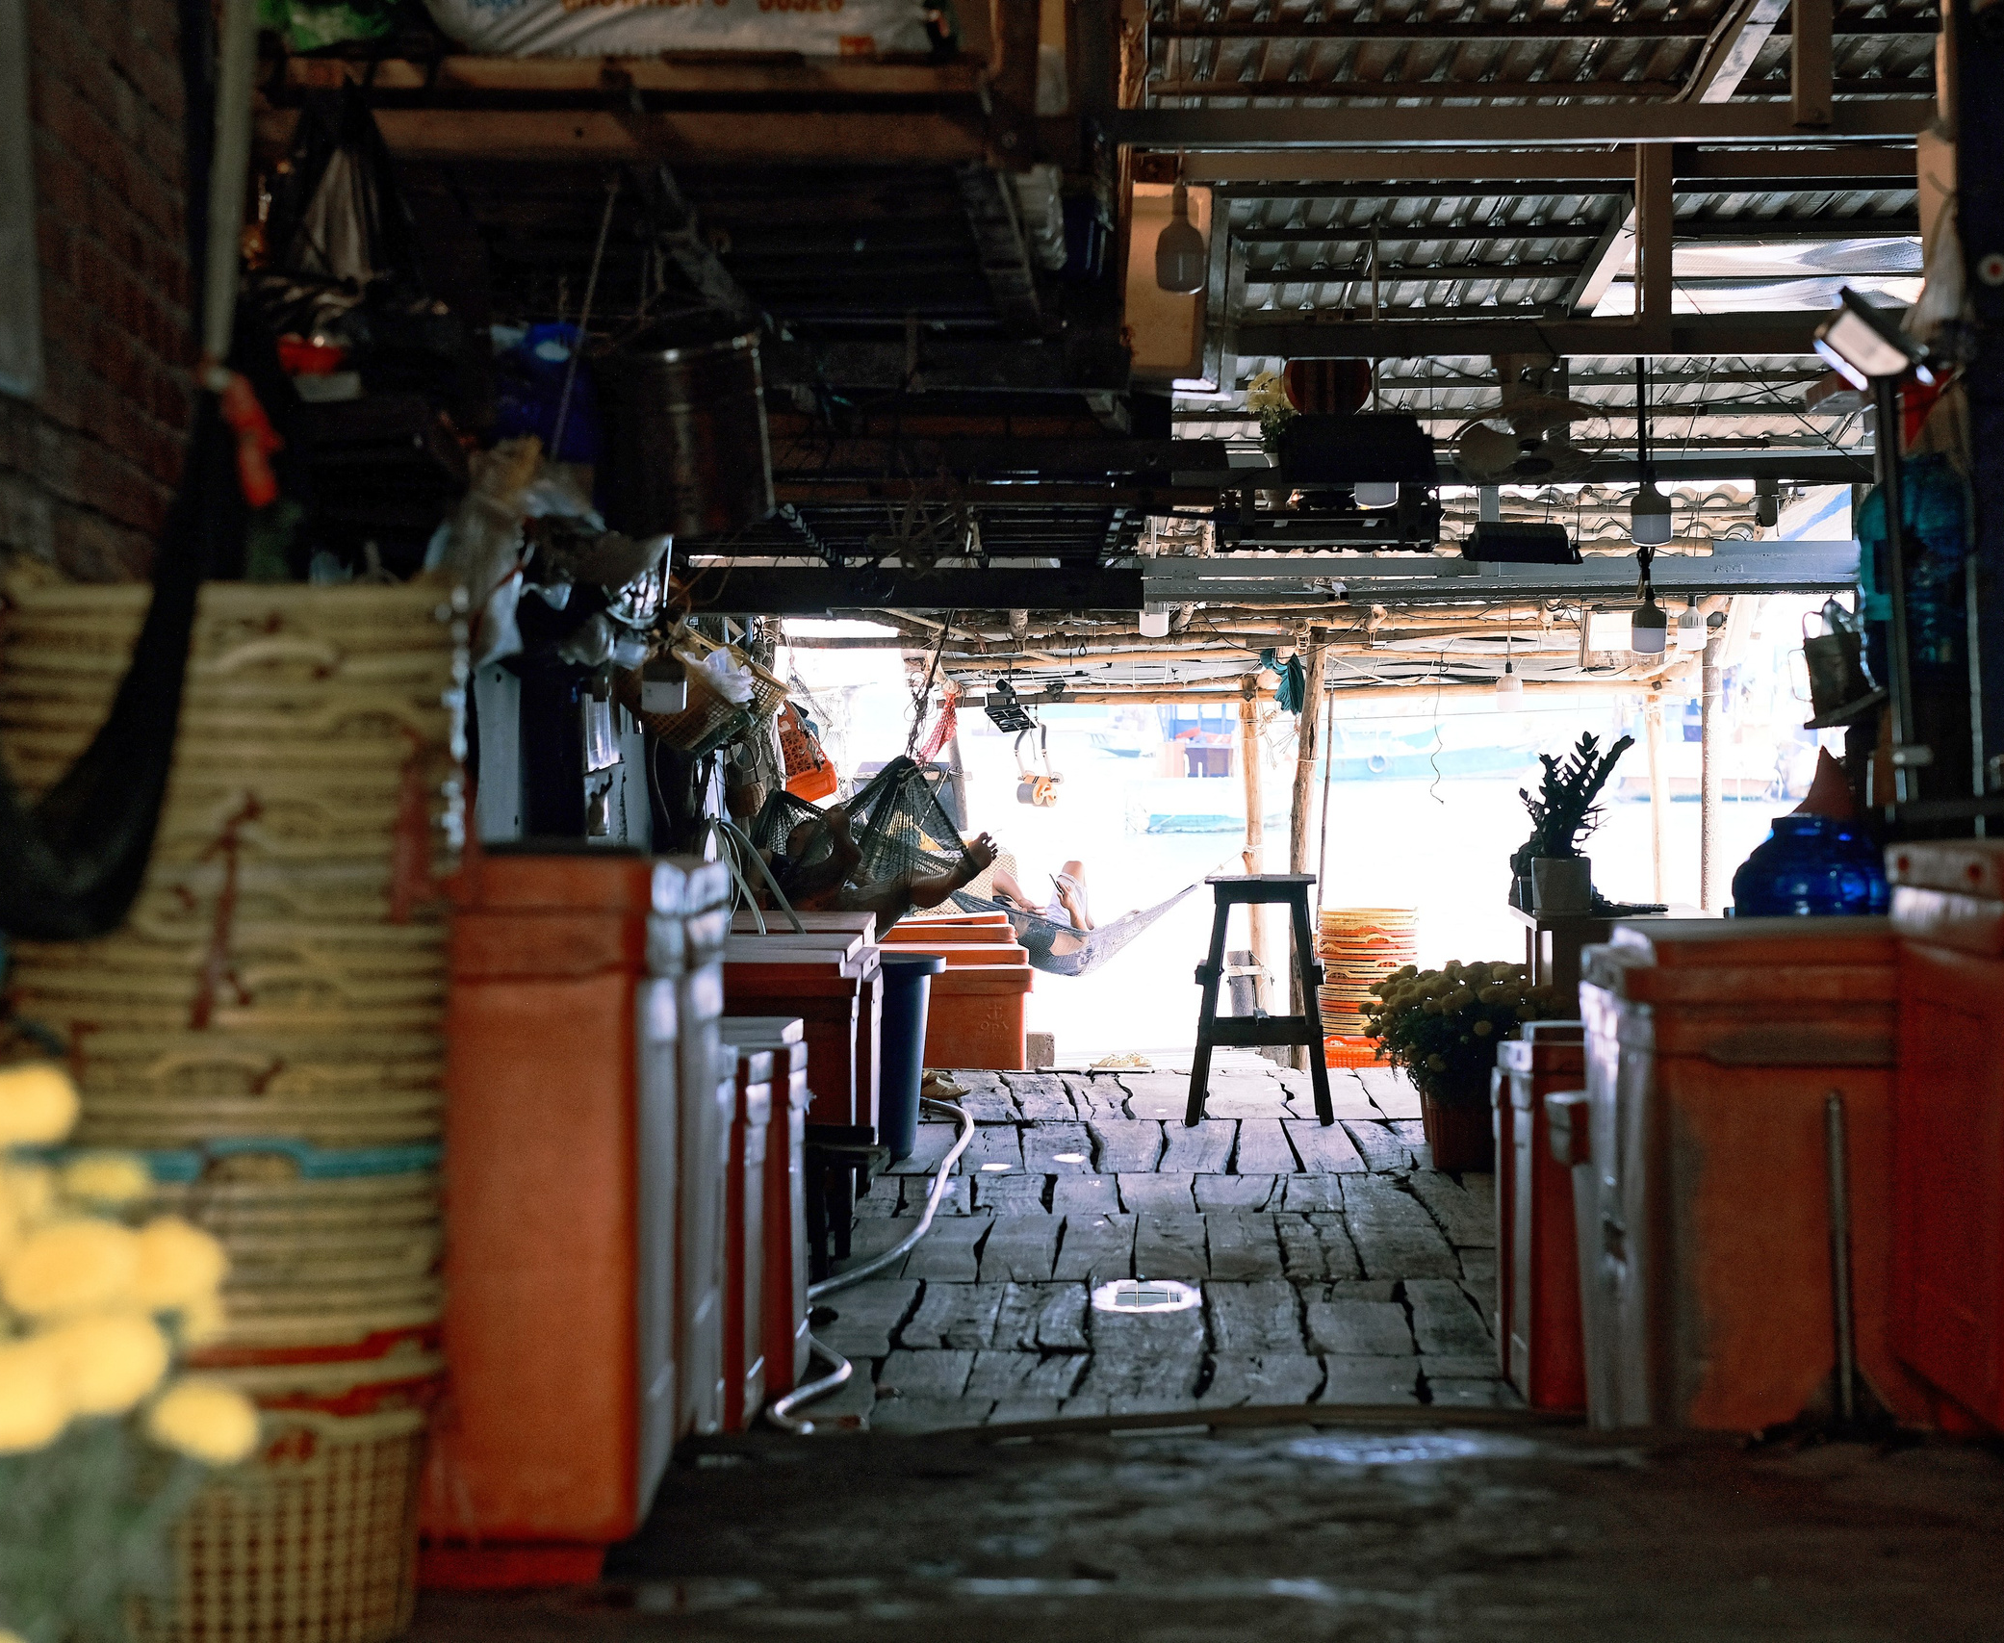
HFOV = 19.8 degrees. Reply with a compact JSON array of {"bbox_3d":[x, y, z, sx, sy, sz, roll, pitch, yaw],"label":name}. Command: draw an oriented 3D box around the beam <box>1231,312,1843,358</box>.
[{"bbox_3d":[1.514,-1.346,16.000,1.820,0.115,0.085,0,1,0],"label":"beam"}]

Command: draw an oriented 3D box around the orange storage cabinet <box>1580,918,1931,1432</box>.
[{"bbox_3d":[1.390,0.610,10.200,0.670,0.840,0.920,0,1,0],"label":"orange storage cabinet"}]

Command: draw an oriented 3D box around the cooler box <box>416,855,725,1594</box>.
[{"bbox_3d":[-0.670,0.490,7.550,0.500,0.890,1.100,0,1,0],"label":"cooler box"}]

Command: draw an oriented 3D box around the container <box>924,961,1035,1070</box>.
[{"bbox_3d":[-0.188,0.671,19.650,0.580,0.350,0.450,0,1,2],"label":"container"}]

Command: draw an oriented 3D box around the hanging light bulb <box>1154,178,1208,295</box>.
[{"bbox_3d":[0.387,-1.271,12.500,0.115,0.255,0.115,0,1,0],"label":"hanging light bulb"}]

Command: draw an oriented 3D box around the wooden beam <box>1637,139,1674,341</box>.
[{"bbox_3d":[1.822,-1.603,16.000,0.090,0.580,0.080,0,1,2],"label":"wooden beam"}]

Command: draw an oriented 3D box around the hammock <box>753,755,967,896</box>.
[{"bbox_3d":[-0.470,0.054,19.000,0.800,0.600,1.200,0,1,0],"label":"hammock"}]

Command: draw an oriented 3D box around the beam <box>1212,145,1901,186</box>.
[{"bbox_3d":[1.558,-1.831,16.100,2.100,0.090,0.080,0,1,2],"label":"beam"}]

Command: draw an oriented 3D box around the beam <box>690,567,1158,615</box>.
[{"bbox_3d":[-0.342,-0.863,21.500,1.800,0.180,0.110,0,1,0],"label":"beam"}]

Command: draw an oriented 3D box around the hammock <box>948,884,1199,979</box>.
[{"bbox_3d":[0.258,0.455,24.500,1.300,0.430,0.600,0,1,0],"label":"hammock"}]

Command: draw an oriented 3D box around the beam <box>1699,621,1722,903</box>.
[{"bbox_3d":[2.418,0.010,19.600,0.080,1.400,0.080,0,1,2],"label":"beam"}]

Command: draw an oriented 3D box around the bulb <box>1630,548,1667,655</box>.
[{"bbox_3d":[1.890,-0.644,16.800,0.105,0.310,0.105,0,1,0],"label":"bulb"}]

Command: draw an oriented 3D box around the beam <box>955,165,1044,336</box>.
[{"bbox_3d":[0.013,-1.189,11.950,0.080,0.060,4.102,0,1,1],"label":"beam"}]

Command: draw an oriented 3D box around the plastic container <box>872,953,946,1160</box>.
[{"bbox_3d":[-0.380,0.720,17.850,0.410,0.640,0.410,0,1,0],"label":"plastic container"}]

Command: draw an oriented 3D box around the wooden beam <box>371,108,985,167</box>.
[{"bbox_3d":[-0.670,-1.223,10.340,1.320,0.105,0.080,0,1,0],"label":"wooden beam"}]

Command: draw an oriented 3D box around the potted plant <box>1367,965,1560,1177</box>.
[{"bbox_3d":[1.224,0.646,15.200,0.530,0.540,0.530,0,1,2],"label":"potted plant"}]

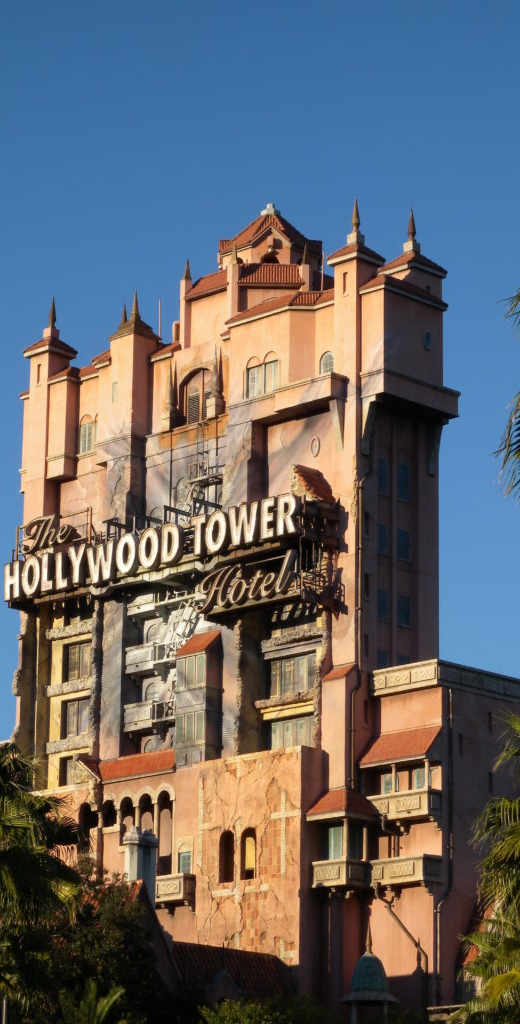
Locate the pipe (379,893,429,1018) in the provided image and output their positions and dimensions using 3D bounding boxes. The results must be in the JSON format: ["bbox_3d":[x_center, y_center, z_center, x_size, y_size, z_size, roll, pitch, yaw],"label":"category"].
[{"bbox_3d":[6.760,20.537,141.399,3.143,6.098,0.364,-14,-21,43],"label":"pipe"}]

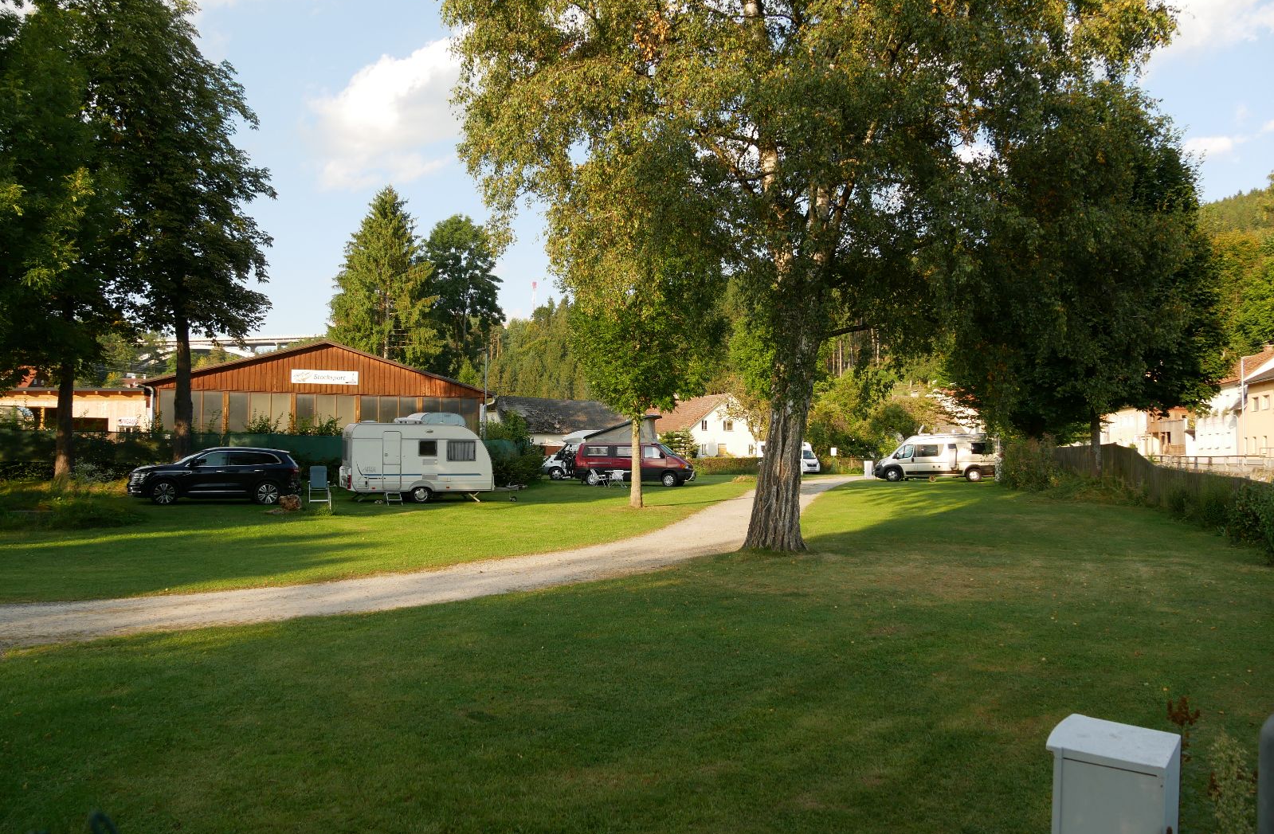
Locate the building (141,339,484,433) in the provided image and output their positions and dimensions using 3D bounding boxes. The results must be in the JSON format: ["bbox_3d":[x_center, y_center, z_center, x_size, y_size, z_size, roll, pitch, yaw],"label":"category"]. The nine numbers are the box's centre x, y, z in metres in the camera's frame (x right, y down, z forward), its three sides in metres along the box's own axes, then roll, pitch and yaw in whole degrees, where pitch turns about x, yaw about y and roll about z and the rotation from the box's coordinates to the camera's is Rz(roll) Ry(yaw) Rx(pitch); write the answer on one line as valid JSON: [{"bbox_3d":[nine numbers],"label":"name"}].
[{"bbox_3d":[-18.725,0.459,58.588,15.200,6.700,25.000,1,-3,-22],"label":"building"}]

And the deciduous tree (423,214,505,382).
[{"bbox_3d":[-14.907,-6.164,88.516,7.500,22.300,7.500,0,-3,0],"label":"deciduous tree"}]

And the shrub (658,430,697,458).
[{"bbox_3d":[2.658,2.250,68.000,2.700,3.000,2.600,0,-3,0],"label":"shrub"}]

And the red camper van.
[{"bbox_3d":[-0.120,1.966,44.649,5.150,2.100,1.850,-1,-3,11],"label":"red camper van"}]

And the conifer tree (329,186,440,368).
[{"bbox_3d":[-19.575,-6.634,80.520,8.200,22.200,8.200,0,-3,0],"label":"conifer tree"}]

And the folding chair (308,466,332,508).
[{"bbox_3d":[-8.529,1.904,27.726,0.620,1.140,0.680,1,-3,-17],"label":"folding chair"}]

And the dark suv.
[{"bbox_3d":[-12.150,1.729,29.789,4.670,1.680,1.860,1,-3,-25],"label":"dark suv"}]

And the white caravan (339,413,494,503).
[{"bbox_3d":[-7.090,1.417,33.543,4.550,2.650,2.200,1,-3,-23],"label":"white caravan"}]

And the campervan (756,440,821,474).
[{"bbox_3d":[13.230,3.537,89.064,2.200,2.750,6.400,1,-3,-26],"label":"campervan"}]

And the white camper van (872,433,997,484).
[{"bbox_3d":[15.500,2.122,53.860,6.050,2.600,2.060,-1,-3,15],"label":"white camper van"}]

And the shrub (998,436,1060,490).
[{"bbox_3d":[15.383,1.822,40.550,2.100,2.150,2.000,0,-3,0],"label":"shrub"}]

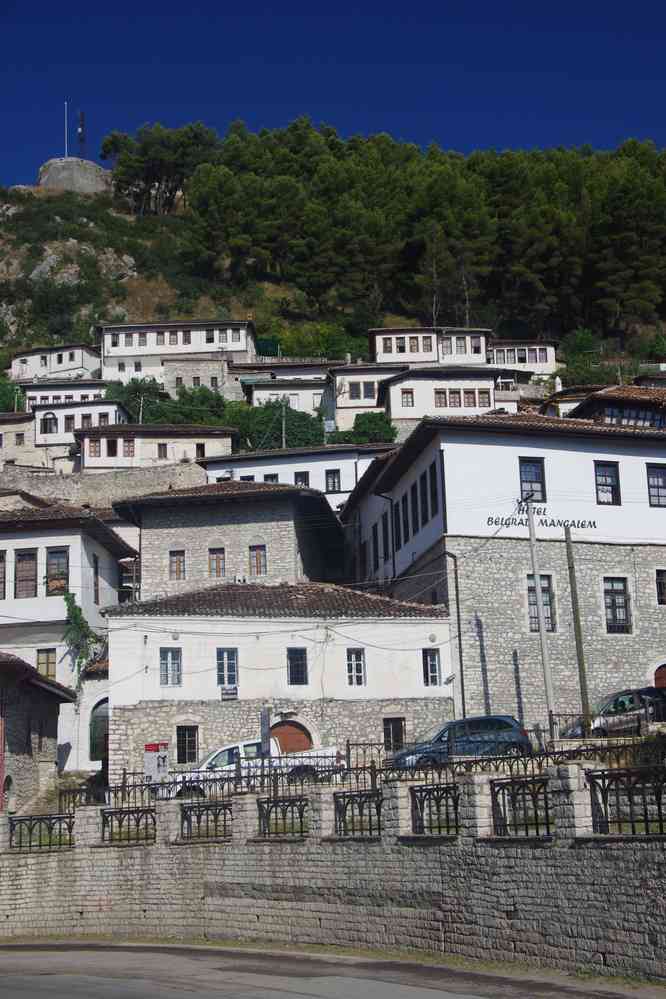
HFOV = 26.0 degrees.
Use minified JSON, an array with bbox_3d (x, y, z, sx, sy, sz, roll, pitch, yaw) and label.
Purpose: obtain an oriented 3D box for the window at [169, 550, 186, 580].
[{"bbox_3d":[-6.116,2.600,56.708,0.620,1.160,0.150,-4,-13,7],"label":"window"}]

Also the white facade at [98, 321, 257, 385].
[{"bbox_3d":[-16.315,-15.120,150.226,15.486,6.774,0.600,-2,-13,0],"label":"white facade"}]

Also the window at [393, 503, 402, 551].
[{"bbox_3d":[2.499,1.012,55.402,0.150,1.860,0.950,0,-13,-9],"label":"window"}]

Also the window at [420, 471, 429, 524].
[{"bbox_3d":[3.386,-0.012,53.160,0.150,1.900,0.920,0,-13,-10],"label":"window"}]

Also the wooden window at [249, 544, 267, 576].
[{"bbox_3d":[-2.917,2.386,56.295,0.640,1.190,0.150,-4,-13,7],"label":"wooden window"}]

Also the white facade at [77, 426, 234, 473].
[{"bbox_3d":[-12.972,-3.575,106.347,11.238,3.120,0.600,-1,-13,-6],"label":"white facade"}]

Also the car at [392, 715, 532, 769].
[{"bbox_3d":[4.021,7.591,44.800,4.220,1.570,1.780,-4,-13,-11],"label":"car"}]

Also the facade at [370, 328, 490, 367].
[{"bbox_3d":[9.251,-14.413,137.260,11.274,3.696,0.600,-1,-13,-4],"label":"facade"}]

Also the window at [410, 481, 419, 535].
[{"bbox_3d":[2.973,0.334,52.578,0.150,1.860,0.950,0,-13,-9],"label":"window"}]

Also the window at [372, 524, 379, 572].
[{"bbox_3d":[1.853,2.109,61.852,0.150,1.900,0.920,0,-13,-10],"label":"window"}]

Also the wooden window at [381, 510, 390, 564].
[{"bbox_3d":[2.102,1.509,57.767,0.150,1.860,0.950,0,-13,-9],"label":"wooden window"}]

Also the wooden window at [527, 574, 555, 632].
[{"bbox_3d":[7.056,3.531,48.869,0.930,1.940,0.150,3,-13,-19],"label":"wooden window"}]

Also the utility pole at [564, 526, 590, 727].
[{"bbox_3d":[8.091,4.323,47.611,0.230,6.997,0.230,1,-14,-20],"label":"utility pole"}]

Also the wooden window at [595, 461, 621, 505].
[{"bbox_3d":[9.672,-0.577,50.798,0.970,1.600,0.150,3,-13,-19],"label":"wooden window"}]

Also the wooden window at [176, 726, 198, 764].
[{"bbox_3d":[-4.437,7.460,43.982,0.650,1.110,0.150,2,-13,-17],"label":"wooden window"}]

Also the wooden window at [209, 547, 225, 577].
[{"bbox_3d":[-4.743,2.564,58.996,0.664,1.225,0.150,-3,-13,6],"label":"wooden window"}]

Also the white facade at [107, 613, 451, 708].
[{"bbox_3d":[-1.615,5.255,47.214,11.574,2.996,0.500,2,-14,-17],"label":"white facade"}]

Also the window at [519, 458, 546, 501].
[{"bbox_3d":[7.163,-0.702,51.690,1.057,1.667,0.150,3,-14,-20],"label":"window"}]

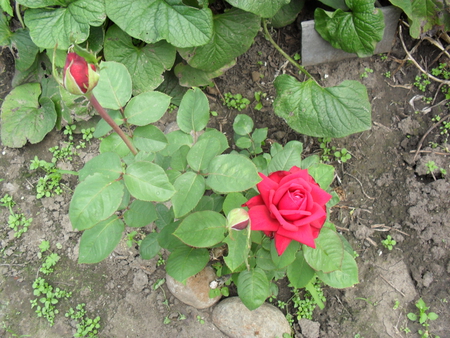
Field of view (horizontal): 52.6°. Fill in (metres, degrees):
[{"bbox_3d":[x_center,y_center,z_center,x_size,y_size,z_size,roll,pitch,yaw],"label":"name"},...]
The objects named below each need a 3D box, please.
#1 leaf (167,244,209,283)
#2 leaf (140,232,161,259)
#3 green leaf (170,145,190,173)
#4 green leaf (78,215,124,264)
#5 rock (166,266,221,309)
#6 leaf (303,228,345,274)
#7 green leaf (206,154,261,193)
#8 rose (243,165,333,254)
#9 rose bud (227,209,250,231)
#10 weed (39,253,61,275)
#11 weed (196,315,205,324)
[{"bbox_3d":[-0.059,0.149,0.720,0.061,0.012,0.059,12,62,5],"label":"leaf"},{"bbox_3d":[-0.134,0.138,0.820,0.035,0.012,0.051,41,75,14],"label":"leaf"},{"bbox_3d":[-0.068,-0.016,0.727,0.036,0.012,0.043,-5,77,-2],"label":"green leaf"},{"bbox_3d":[-0.170,0.098,0.630,0.053,0.017,0.084,42,86,15],"label":"green leaf"},{"bbox_3d":[-0.054,0.196,0.787,0.096,0.055,0.080,-3,56,-2],"label":"rock"},{"bbox_3d":[0.152,0.124,0.701,0.061,0.025,0.079,-26,62,-15],"label":"leaf"},{"bbox_3d":[0.013,0.006,0.620,0.072,0.015,0.049,6,70,2],"label":"green leaf"},{"bbox_3d":[0.080,0.052,0.595,0.106,0.066,0.106,0,65,-8],"label":"rose"},{"bbox_3d":[0.018,0.067,0.600,0.028,0.028,0.036,-8,35,-12],"label":"rose bud"},{"bbox_3d":[-0.337,0.181,0.874,0.042,0.025,0.039,0,58,0],"label":"weed"},{"bbox_3d":[-0.042,0.261,0.789,0.014,0.009,0.015,0,55,0],"label":"weed"}]

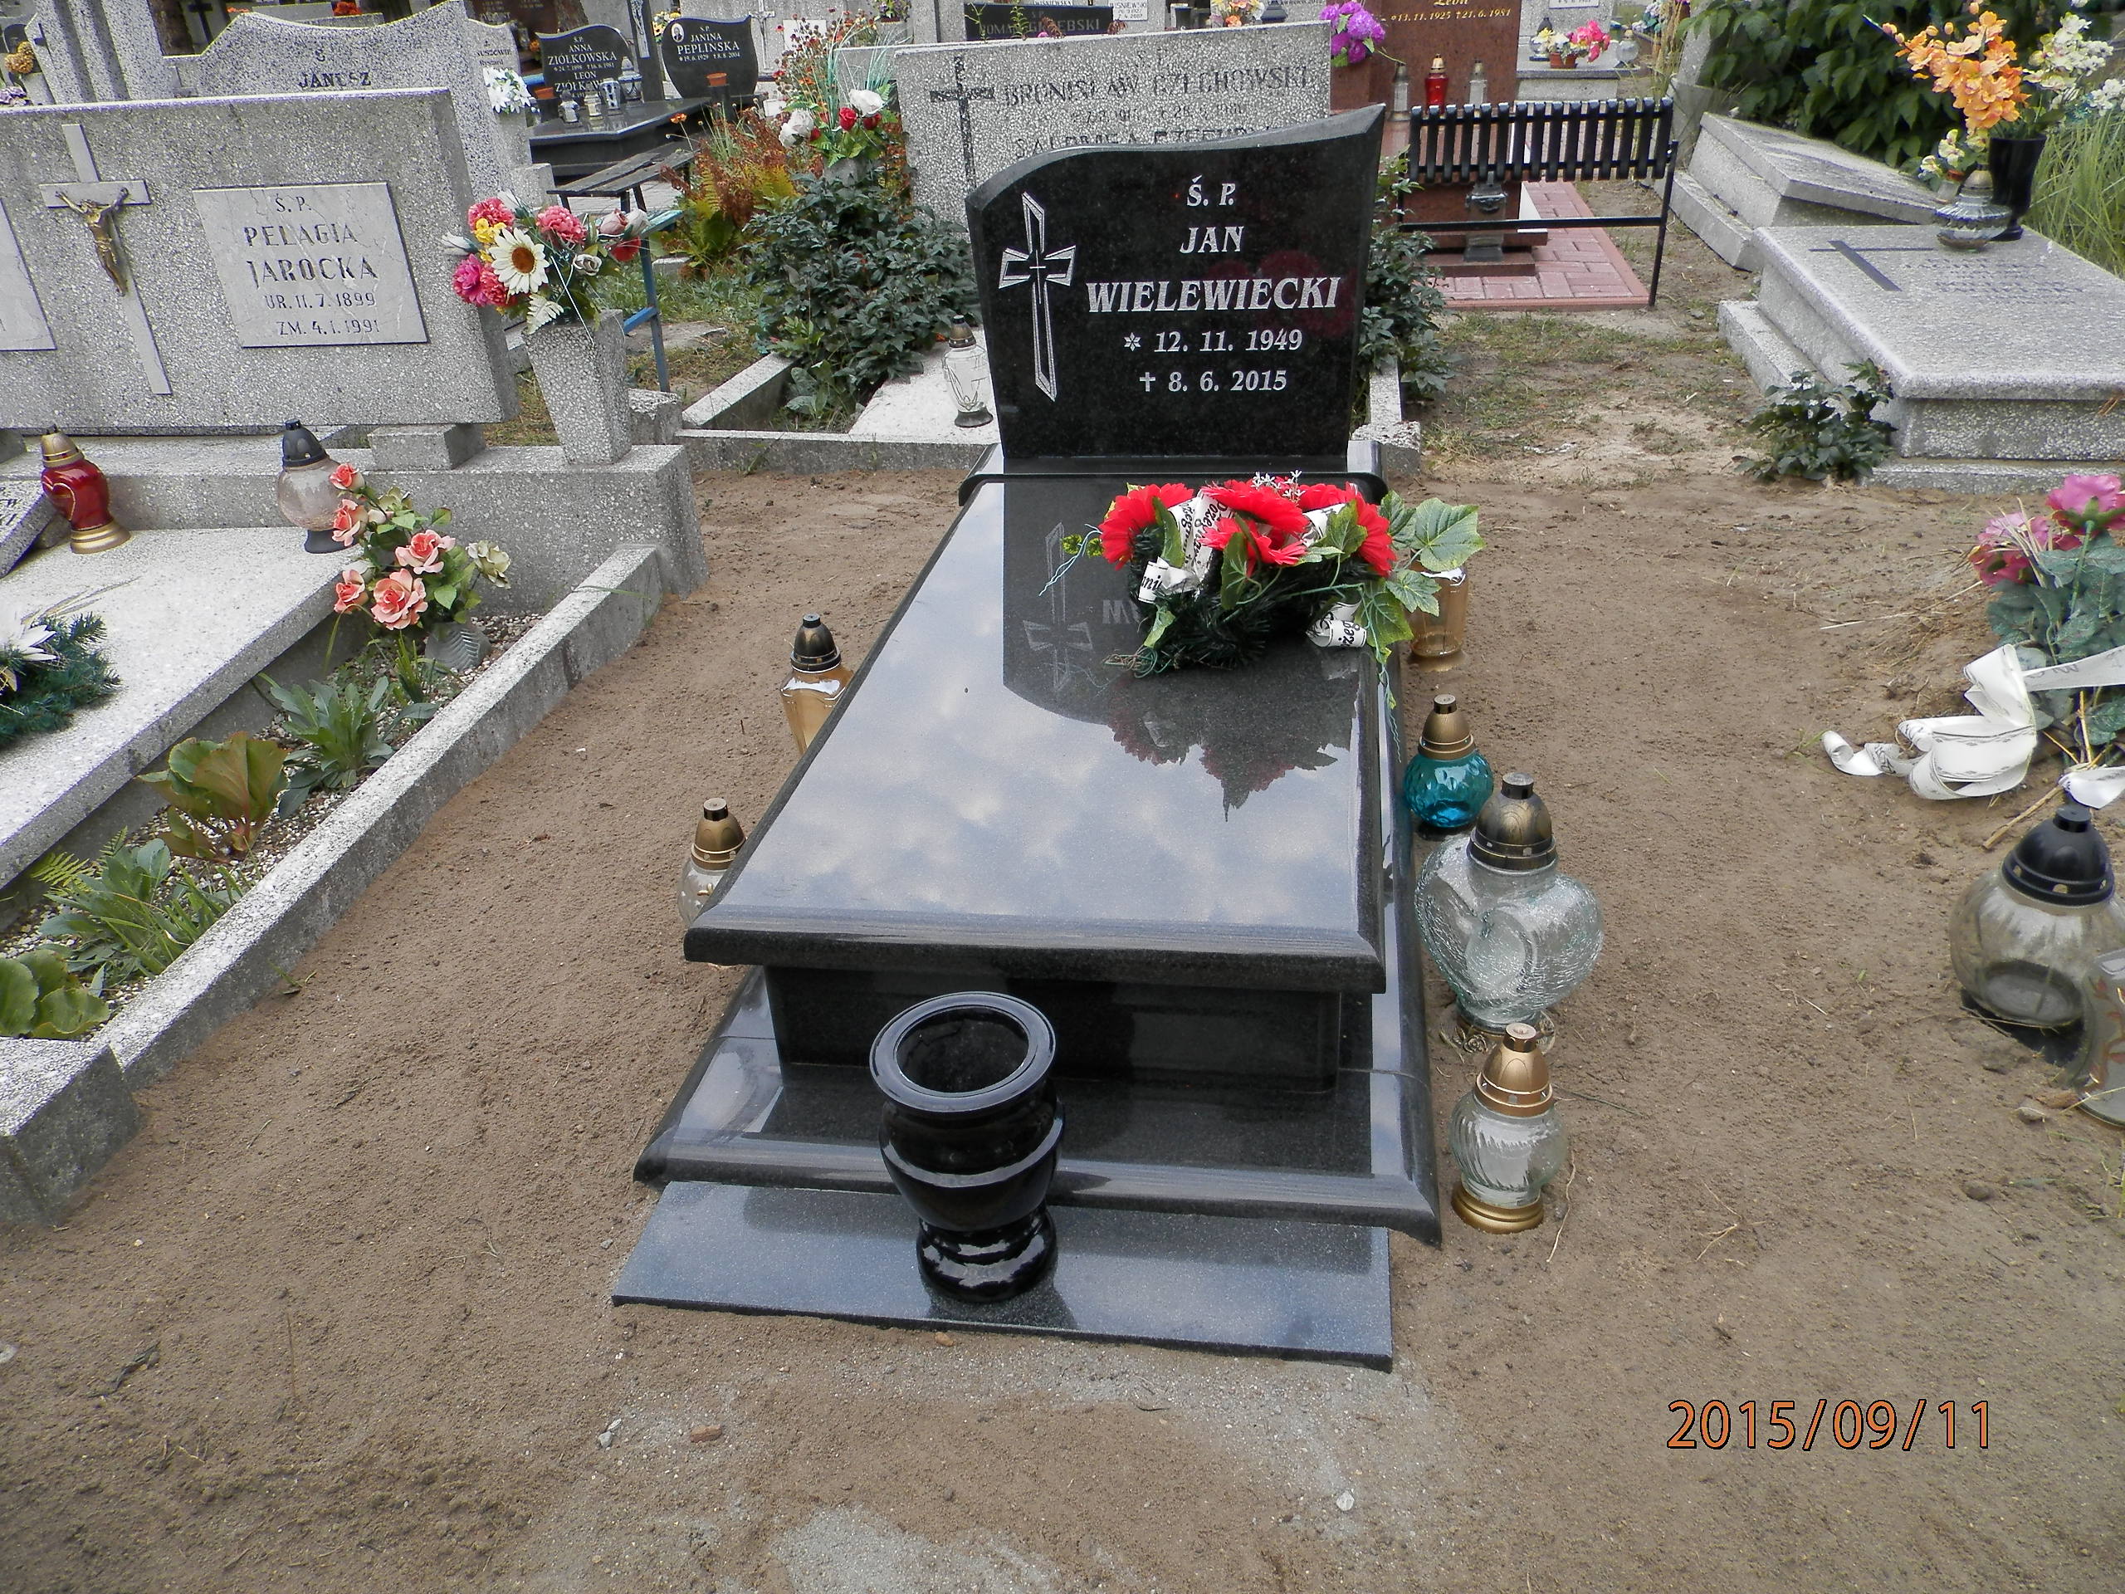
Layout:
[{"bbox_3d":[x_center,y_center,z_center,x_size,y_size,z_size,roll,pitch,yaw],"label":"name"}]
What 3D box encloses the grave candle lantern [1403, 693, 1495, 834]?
[{"bbox_3d":[0.652,-0.060,2.589,0.152,0.230,0.152,1,29,10],"label":"grave candle lantern"}]

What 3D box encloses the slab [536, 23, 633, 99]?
[{"bbox_3d":[-3.266,-5.003,10.500,0.660,0.520,0.100,-1,28,6],"label":"slab"}]

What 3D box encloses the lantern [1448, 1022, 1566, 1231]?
[{"bbox_3d":[0.504,0.362,1.729,0.133,0.260,0.133,2,32,8],"label":"lantern"}]

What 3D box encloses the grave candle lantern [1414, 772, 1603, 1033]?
[{"bbox_3d":[0.586,0.131,1.993,0.250,0.363,0.160,13,36,25],"label":"grave candle lantern"}]

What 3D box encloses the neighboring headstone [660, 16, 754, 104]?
[{"bbox_3d":[-2.402,-5.049,10.500,0.650,0.510,0.100,-1,28,6],"label":"neighboring headstone"}]

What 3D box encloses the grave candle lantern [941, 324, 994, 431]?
[{"bbox_3d":[-0.311,-1.355,4.854,0.135,0.305,0.130,1,29,10],"label":"grave candle lantern"}]

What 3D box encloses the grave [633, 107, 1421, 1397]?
[{"bbox_3d":[0.066,-0.391,2.404,1.000,1.060,2.240,1,29,10],"label":"grave"}]

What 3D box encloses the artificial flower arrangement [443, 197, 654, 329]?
[{"bbox_3d":[-1.041,-1.071,3.100,0.380,0.270,0.270,4,33,12],"label":"artificial flower arrangement"}]

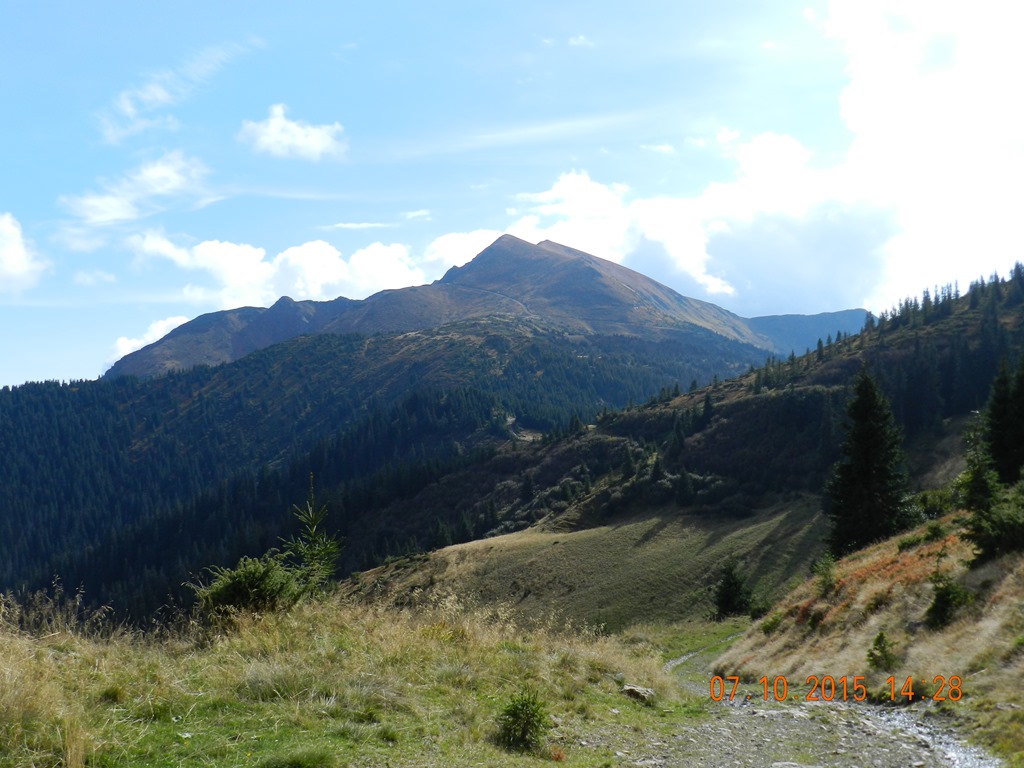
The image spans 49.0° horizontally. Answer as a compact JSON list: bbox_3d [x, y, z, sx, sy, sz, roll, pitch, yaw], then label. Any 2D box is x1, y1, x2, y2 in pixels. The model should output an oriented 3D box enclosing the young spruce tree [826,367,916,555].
[{"bbox_3d":[13.320,3.010,42.000,3.300,7.290,3.300,0,0,0],"label":"young spruce tree"}]

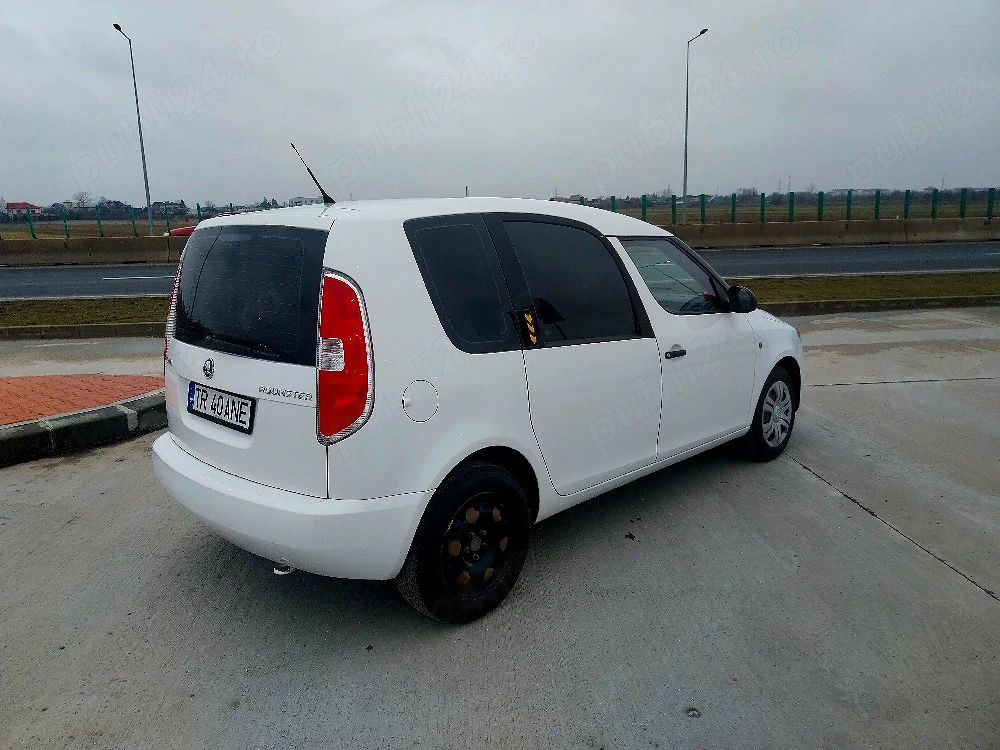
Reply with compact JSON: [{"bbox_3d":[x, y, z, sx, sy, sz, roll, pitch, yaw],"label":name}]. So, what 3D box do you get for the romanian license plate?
[{"bbox_3d":[-1.093,0.119,2.919,0.530,0.125,0.020,9,3,44],"label":"romanian license plate"}]

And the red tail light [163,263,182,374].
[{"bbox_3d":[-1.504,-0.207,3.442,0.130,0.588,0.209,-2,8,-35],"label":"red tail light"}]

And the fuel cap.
[{"bbox_3d":[-0.274,0.092,2.579,0.143,0.143,0.025,-11,11,-39],"label":"fuel cap"}]

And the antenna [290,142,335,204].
[{"bbox_3d":[-0.767,-0.829,3.104,0.035,0.240,0.200,9,15,44],"label":"antenna"}]

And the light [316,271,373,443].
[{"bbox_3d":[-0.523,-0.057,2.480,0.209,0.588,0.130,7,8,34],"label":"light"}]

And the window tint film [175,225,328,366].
[{"bbox_3d":[-1.028,-0.333,2.914,1.190,0.500,0.124,9,-3,44],"label":"window tint film"}]

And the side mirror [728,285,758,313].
[{"bbox_3d":[1.326,-0.411,4.074,0.180,0.145,0.120,9,15,44],"label":"side mirror"}]

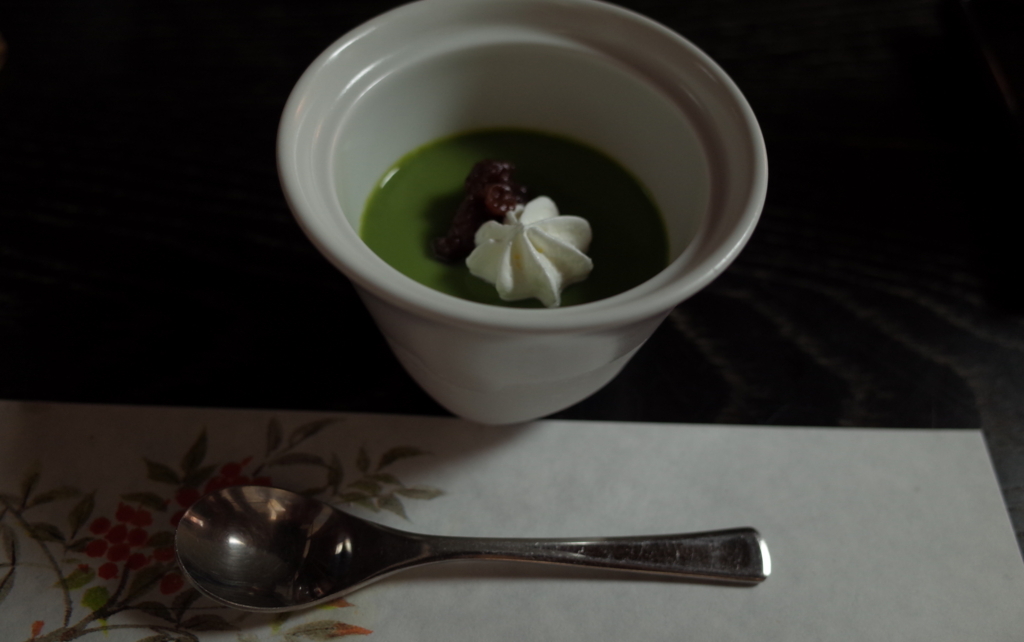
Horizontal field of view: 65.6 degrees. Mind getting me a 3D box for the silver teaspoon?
[{"bbox_3d":[-0.007,0.049,0.171,0.128,0.016,0.026,1,56,-3],"label":"silver teaspoon"}]

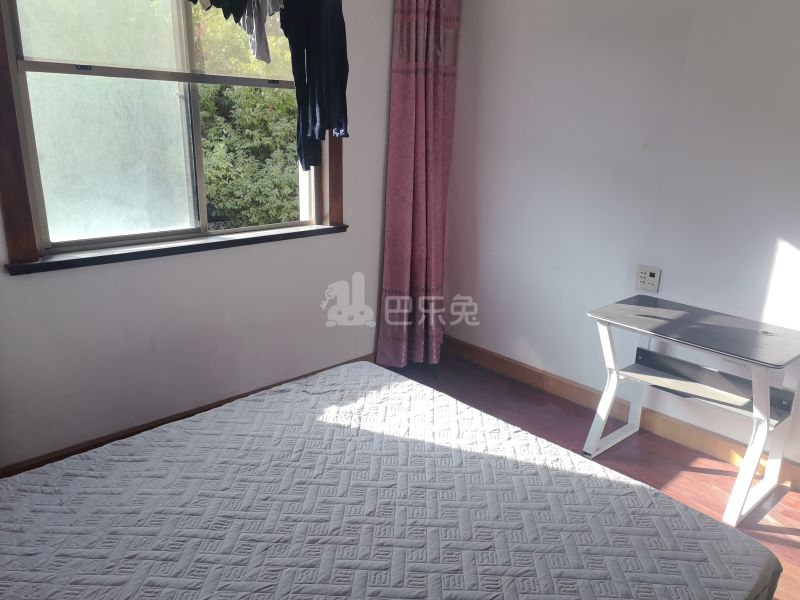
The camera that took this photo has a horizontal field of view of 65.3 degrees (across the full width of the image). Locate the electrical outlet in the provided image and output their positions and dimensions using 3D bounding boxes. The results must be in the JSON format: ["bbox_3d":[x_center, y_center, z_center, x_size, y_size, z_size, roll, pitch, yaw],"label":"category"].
[{"bbox_3d":[1.264,-0.108,3.176,0.013,0.121,0.117,-14,23,-42],"label":"electrical outlet"}]

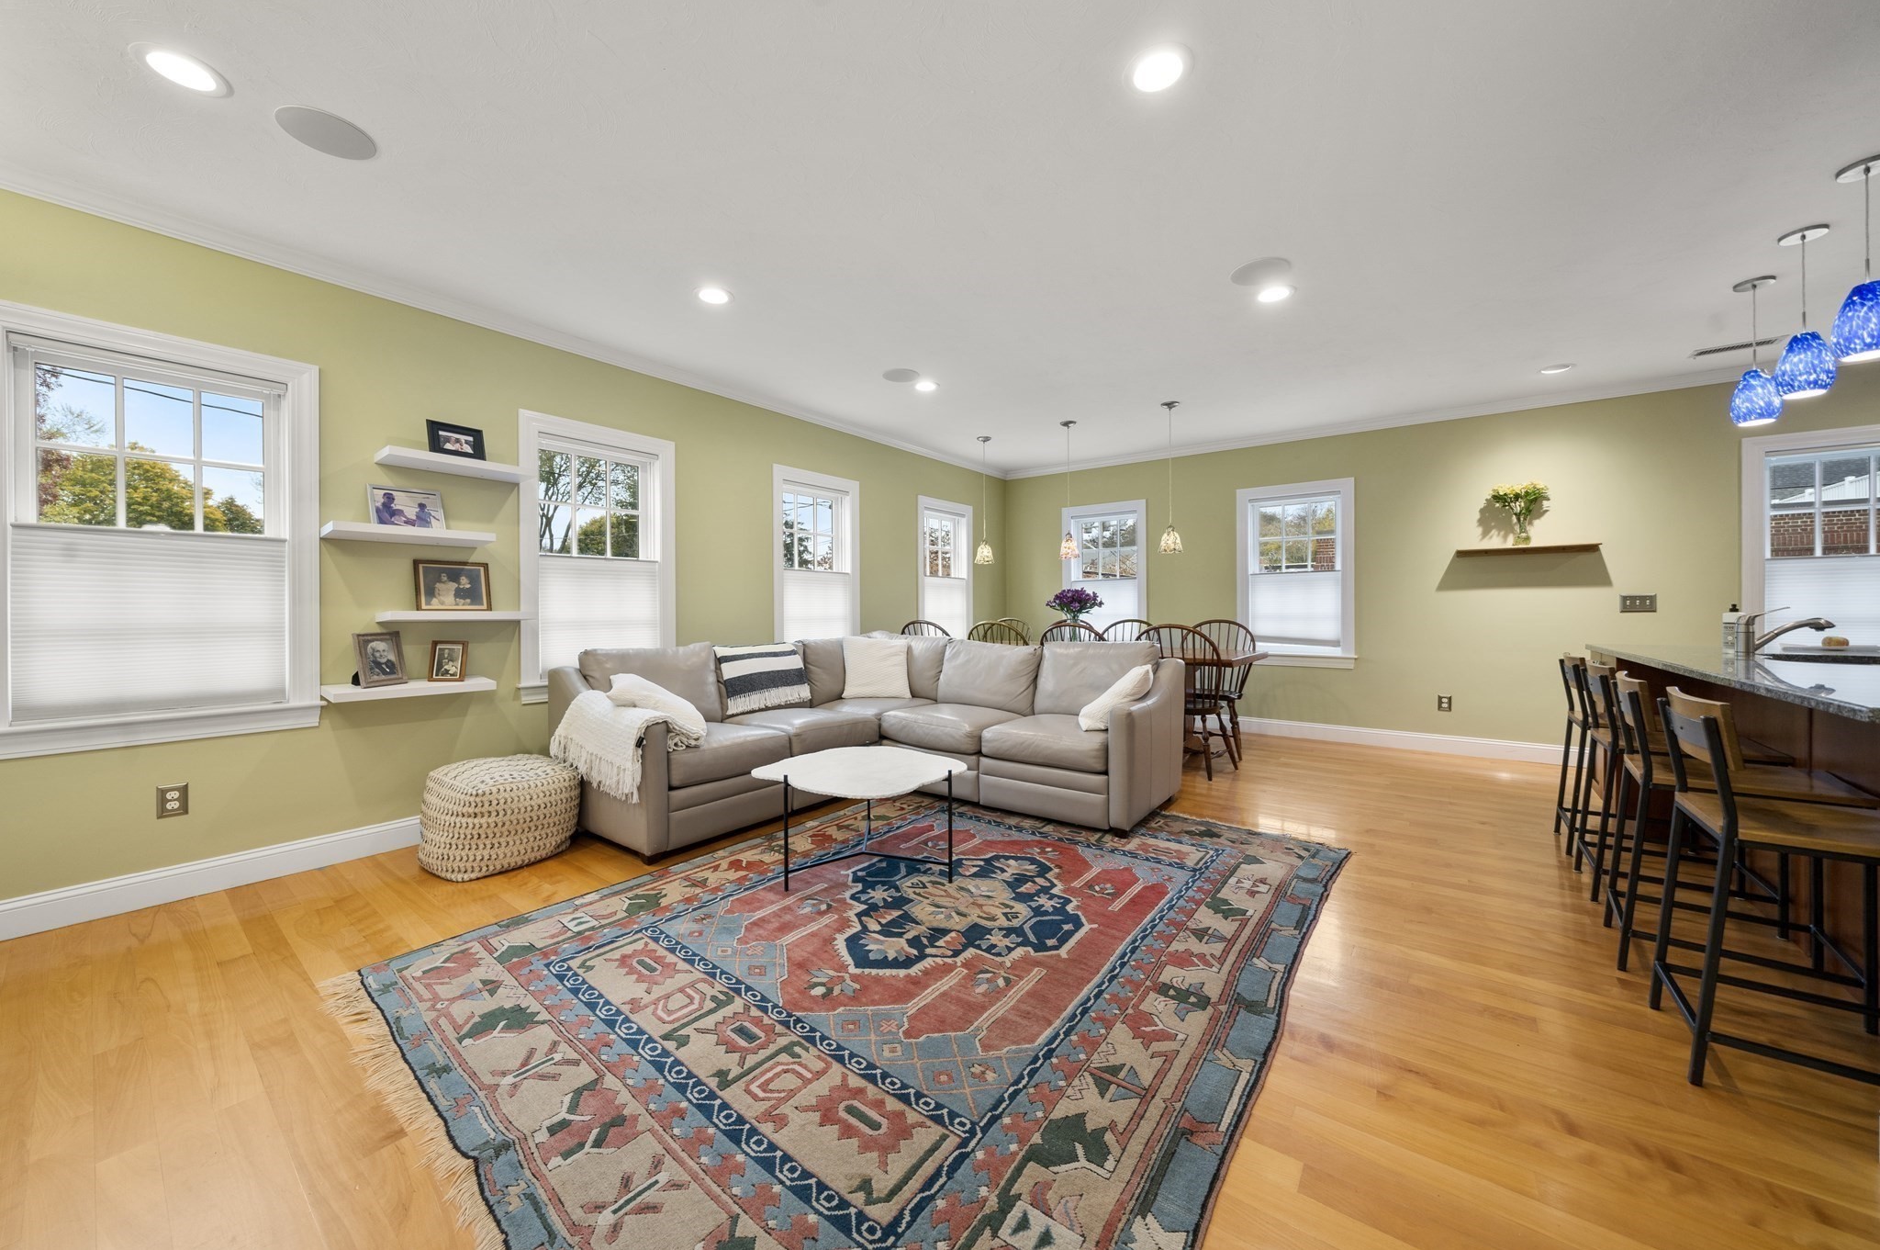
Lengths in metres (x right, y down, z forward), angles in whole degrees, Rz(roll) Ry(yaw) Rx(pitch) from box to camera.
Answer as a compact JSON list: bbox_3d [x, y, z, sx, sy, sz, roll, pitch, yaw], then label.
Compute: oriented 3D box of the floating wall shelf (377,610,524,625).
[{"bbox_3d":[-2.251,-0.043,2.946,0.260,0.040,0.560,1,1,40],"label":"floating wall shelf"}]

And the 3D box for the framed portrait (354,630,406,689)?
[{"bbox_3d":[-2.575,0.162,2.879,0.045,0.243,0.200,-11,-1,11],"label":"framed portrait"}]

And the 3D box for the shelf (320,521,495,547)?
[{"bbox_3d":[-2.461,-0.419,2.937,0.255,0.042,0.595,1,2,39],"label":"shelf"}]

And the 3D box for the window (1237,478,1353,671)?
[{"bbox_3d":[3.055,-0.433,5.418,0.879,1.552,0.120,1,1,37],"label":"window"}]

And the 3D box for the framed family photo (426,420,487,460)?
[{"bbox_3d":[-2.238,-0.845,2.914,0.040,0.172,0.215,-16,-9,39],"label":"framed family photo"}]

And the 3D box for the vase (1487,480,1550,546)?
[{"bbox_3d":[4.116,-0.772,4.451,0.290,0.430,0.260,1,1,37],"label":"vase"}]

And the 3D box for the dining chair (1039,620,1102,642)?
[{"bbox_3d":[1.135,0.511,4.830,0.530,1.030,0.560,1,2,37],"label":"dining chair"}]

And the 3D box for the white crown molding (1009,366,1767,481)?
[{"bbox_3d":[2.886,-1.629,5.450,5.341,0.085,0.085,1,1,36],"label":"white crown molding"}]

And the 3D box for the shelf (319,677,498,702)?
[{"bbox_3d":[-2.466,0.297,2.950,0.255,0.042,0.595,1,2,39],"label":"shelf"}]

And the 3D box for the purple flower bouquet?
[{"bbox_3d":[1.096,-0.173,5.100,0.460,0.275,0.420,0,1,12],"label":"purple flower bouquet"}]

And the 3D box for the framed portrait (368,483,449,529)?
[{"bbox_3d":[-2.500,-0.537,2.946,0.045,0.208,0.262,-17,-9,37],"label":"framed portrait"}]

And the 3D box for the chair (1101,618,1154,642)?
[{"bbox_3d":[1.570,0.494,5.460,0.530,1.030,0.560,1,2,37],"label":"chair"}]

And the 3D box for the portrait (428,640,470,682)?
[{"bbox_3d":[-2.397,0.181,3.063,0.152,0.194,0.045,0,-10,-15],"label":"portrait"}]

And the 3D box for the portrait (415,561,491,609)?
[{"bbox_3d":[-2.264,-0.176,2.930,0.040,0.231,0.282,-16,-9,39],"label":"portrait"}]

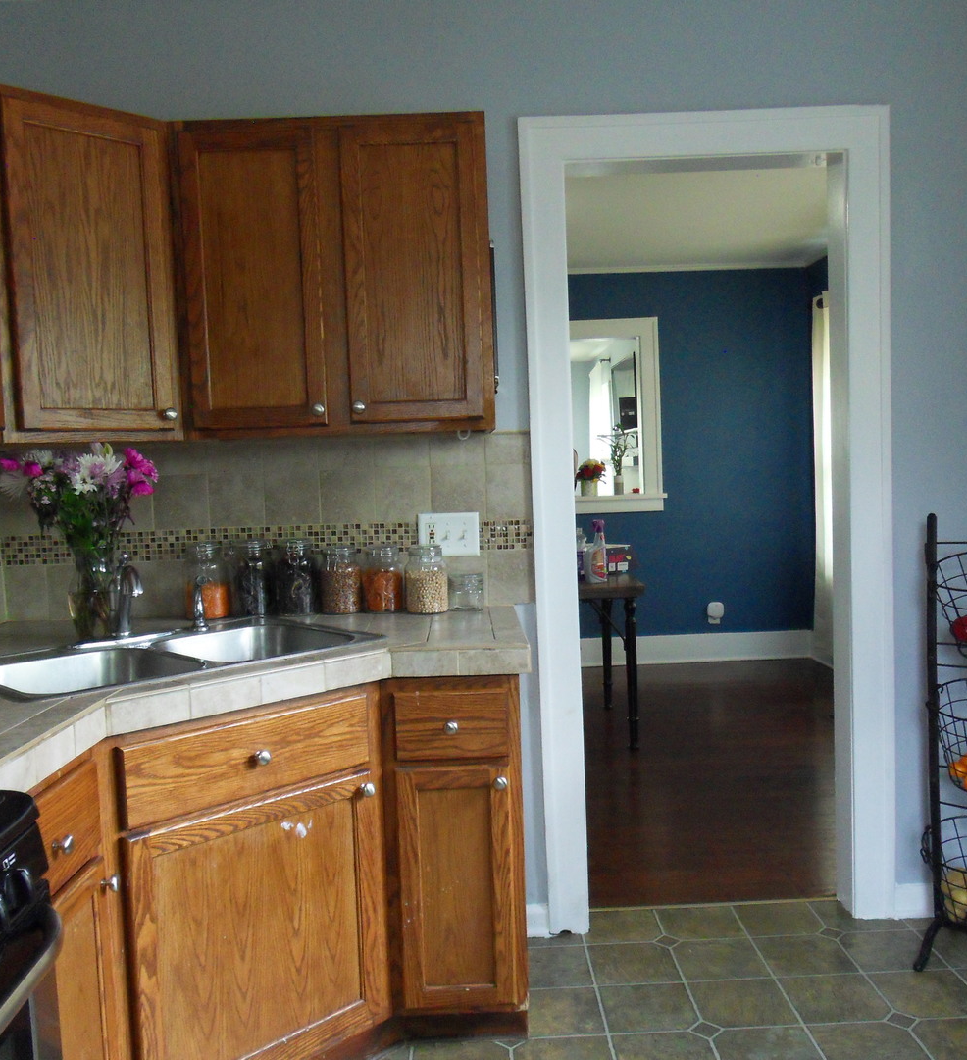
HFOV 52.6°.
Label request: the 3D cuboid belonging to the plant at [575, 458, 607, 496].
[{"bbox_3d":[0.687,-0.338,6.297,0.205,0.240,0.200,-2,4,-1],"label":"plant"}]

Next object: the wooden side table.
[{"bbox_3d":[0.322,0.622,4.871,0.850,0.760,0.880,-2,4,-1],"label":"wooden side table"}]

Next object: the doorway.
[{"bbox_3d":[0.641,-0.004,2.803,1.003,2.269,0.160,-2,4,-1],"label":"doorway"}]

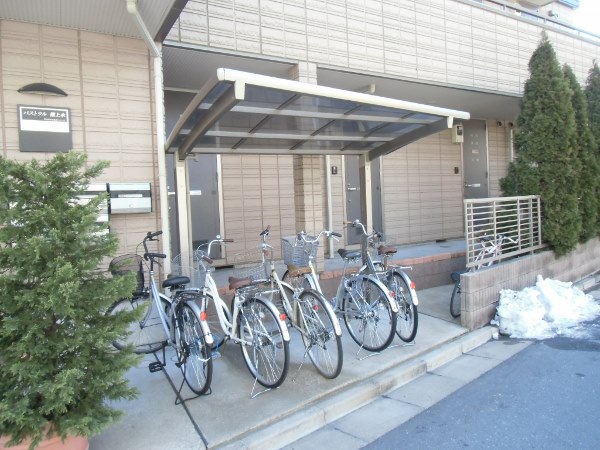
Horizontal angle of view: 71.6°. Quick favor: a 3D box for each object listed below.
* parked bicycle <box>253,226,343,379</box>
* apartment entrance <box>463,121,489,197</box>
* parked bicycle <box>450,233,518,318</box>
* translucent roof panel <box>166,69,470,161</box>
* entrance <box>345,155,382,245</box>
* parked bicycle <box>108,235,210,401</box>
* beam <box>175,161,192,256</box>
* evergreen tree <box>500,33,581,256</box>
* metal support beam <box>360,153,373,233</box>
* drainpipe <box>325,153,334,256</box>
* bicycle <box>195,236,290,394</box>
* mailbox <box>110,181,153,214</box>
[{"bbox_3d":[-0.111,0.636,3.549,0.670,1.116,1.543,-4,3,-27],"label":"parked bicycle"},{"bbox_3d":[3.620,-1.006,8.557,0.830,2.320,0.120,-4,3,-29],"label":"apartment entrance"},{"bbox_3d":[2.154,0.575,4.995,1.462,0.893,0.538,-5,4,-40],"label":"parked bicycle"},{"bbox_3d":[0.310,-0.941,4.210,2.950,0.420,1.900,-4,3,-29],"label":"translucent roof panel"},{"bbox_3d":[1.083,-0.841,7.149,0.850,2.300,0.120,-4,3,-29],"label":"entrance"},{"bbox_3d":[-1.129,0.677,3.402,0.690,1.137,1.543,-5,4,-36],"label":"parked bicycle"},{"bbox_3d":[-1.238,0.215,4.420,0.095,1.930,0.100,-4,3,-29],"label":"beam"},{"bbox_3d":[3.469,-1.009,5.988,1.137,3.532,1.137,-5,4,-39],"label":"evergreen tree"},{"bbox_3d":[0.878,0.056,5.606,0.090,1.970,0.100,-4,3,-29],"label":"metal support beam"},{"bbox_3d":[0.448,-0.627,6.521,0.070,2.300,0.070,-4,3,-29],"label":"drainpipe"},{"bbox_3d":[-0.599,0.673,3.440,0.690,1.096,1.543,-5,4,-35],"label":"bicycle"},{"bbox_3d":[-1.628,-0.255,3.994,0.379,0.278,0.162,-4,4,-30],"label":"mailbox"}]

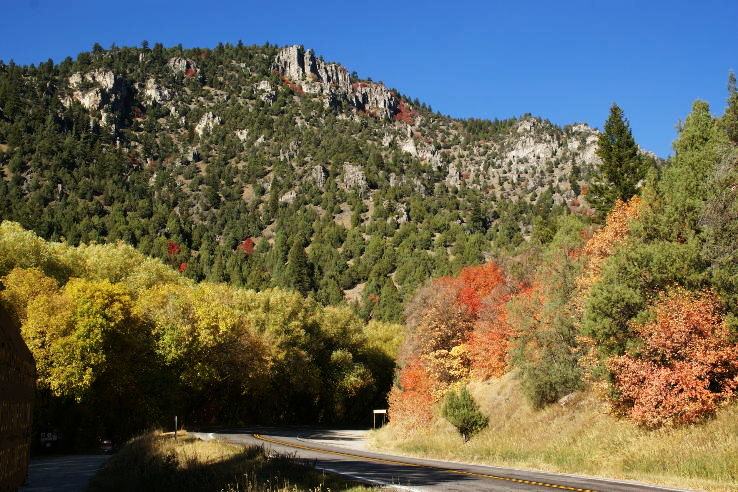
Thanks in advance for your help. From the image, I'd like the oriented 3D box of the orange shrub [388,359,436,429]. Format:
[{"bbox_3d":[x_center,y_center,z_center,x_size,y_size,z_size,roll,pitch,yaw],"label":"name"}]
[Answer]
[{"bbox_3d":[2.577,8.738,51.000,2.800,4.100,2.800,0,-11,0],"label":"orange shrub"}]

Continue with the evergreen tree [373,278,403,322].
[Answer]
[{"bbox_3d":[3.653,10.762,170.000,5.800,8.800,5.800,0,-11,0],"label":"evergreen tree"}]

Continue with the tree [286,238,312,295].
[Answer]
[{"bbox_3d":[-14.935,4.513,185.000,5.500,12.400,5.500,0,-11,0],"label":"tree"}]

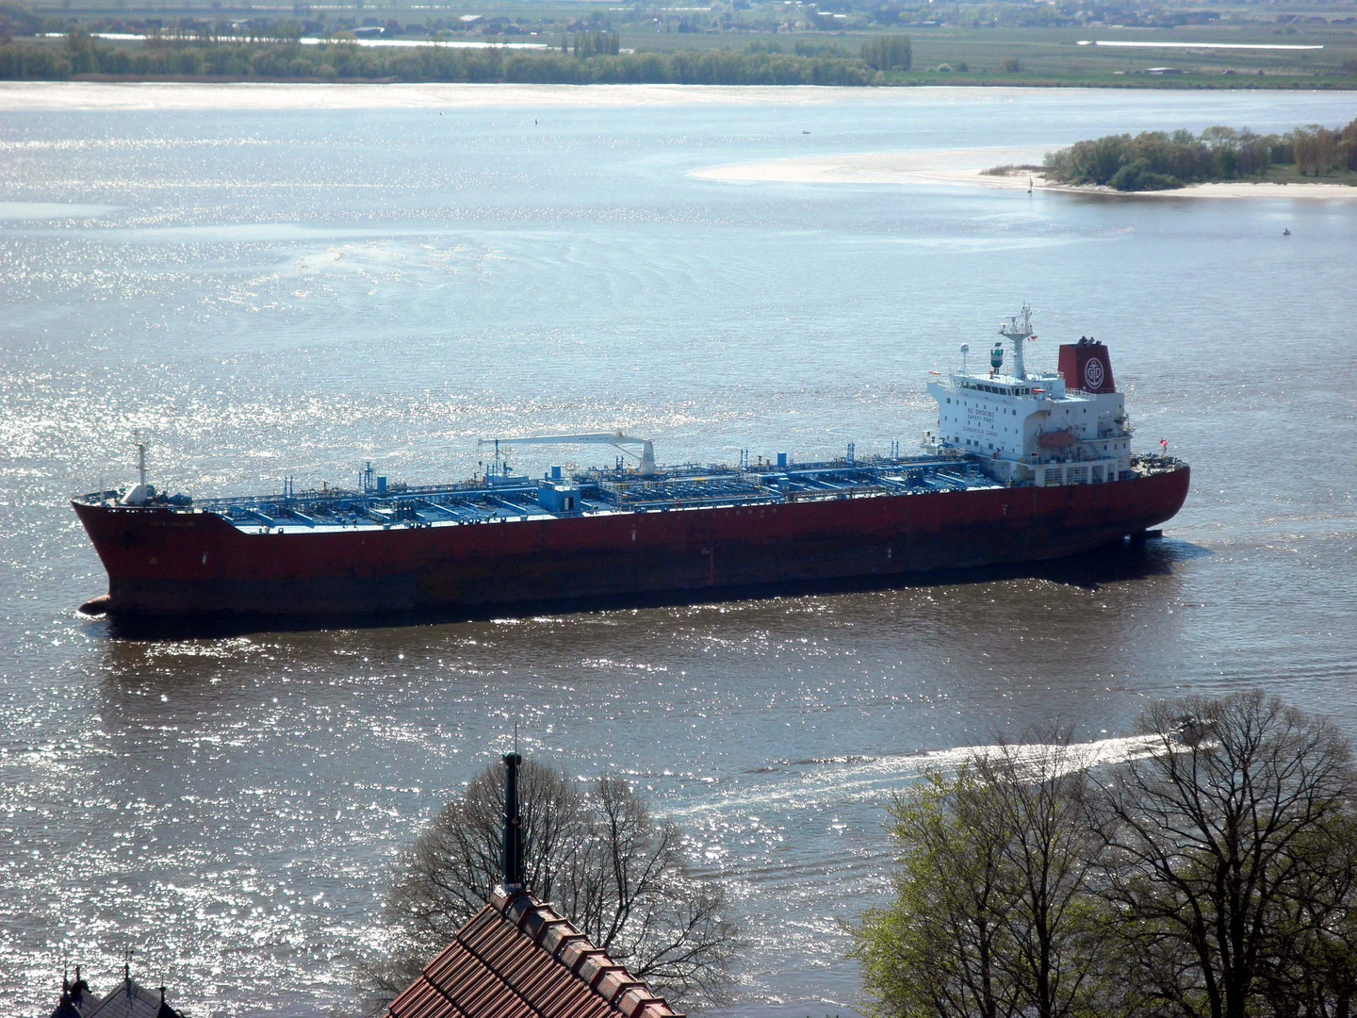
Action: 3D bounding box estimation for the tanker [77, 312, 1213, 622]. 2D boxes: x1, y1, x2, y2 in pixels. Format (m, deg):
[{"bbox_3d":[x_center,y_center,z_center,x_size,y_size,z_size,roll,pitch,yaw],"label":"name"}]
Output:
[{"bbox_3d":[-1.290,-6.690,587.280,182.130,41.910,32.200,-4,9,-26],"label":"tanker"}]

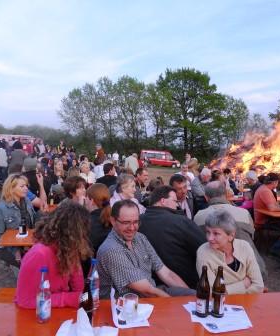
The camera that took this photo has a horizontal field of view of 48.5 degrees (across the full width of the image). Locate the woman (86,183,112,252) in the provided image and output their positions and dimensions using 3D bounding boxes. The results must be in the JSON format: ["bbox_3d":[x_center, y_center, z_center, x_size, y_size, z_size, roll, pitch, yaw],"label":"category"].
[{"bbox_3d":[-0.370,0.778,2.781,0.480,1.300,0.750,-1,4,-17],"label":"woman"}]

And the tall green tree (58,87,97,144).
[{"bbox_3d":[-10.262,-7.635,51.000,6.200,11.700,6.000,1,4,0],"label":"tall green tree"}]

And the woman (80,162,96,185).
[{"bbox_3d":[-1.152,0.538,6.950,0.500,1.280,0.750,1,4,-30],"label":"woman"}]

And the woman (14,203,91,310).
[{"bbox_3d":[-0.517,0.860,1.900,0.520,1.260,0.780,1,4,-27],"label":"woman"}]

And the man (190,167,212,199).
[{"bbox_3d":[1.030,0.636,4.956,0.750,1.280,0.520,2,5,30],"label":"man"}]

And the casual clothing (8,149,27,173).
[{"bbox_3d":[-3.380,-0.160,8.510,0.520,0.720,0.340,0,4,6],"label":"casual clothing"}]

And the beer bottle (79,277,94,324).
[{"bbox_3d":[-0.253,0.646,1.480,0.068,0.258,0.068,1,4,-7],"label":"beer bottle"}]

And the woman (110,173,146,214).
[{"bbox_3d":[-0.100,0.740,3.460,0.500,1.300,0.750,-3,5,-41],"label":"woman"}]

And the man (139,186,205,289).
[{"bbox_3d":[0.302,0.819,2.720,0.600,1.320,0.800,4,4,24],"label":"man"}]

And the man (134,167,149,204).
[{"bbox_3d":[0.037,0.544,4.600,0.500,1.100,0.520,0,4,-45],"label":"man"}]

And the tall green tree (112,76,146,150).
[{"bbox_3d":[-1.690,-8.129,50.000,5.600,13.000,5.600,1,4,0],"label":"tall green tree"}]

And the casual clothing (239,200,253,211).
[{"bbox_3d":[1.936,0.720,5.700,0.340,0.260,0.320,2,3,-11],"label":"casual clothing"}]

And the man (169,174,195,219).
[{"bbox_3d":[0.477,0.756,3.377,0.520,1.280,0.650,0,4,-18],"label":"man"}]

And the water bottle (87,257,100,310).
[{"bbox_3d":[-0.244,0.628,1.689,0.070,0.268,0.070,1,4,-7],"label":"water bottle"}]

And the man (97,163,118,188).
[{"bbox_3d":[-0.609,0.594,6.200,0.540,1.310,0.750,4,4,24],"label":"man"}]

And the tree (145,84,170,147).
[{"bbox_3d":[2.656,-7.807,50.000,4.400,12.200,4.400,1,4,0],"label":"tree"}]

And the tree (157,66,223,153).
[{"bbox_3d":[7.968,-8.290,50.000,10.600,14.700,10.400,3,3,0],"label":"tree"}]

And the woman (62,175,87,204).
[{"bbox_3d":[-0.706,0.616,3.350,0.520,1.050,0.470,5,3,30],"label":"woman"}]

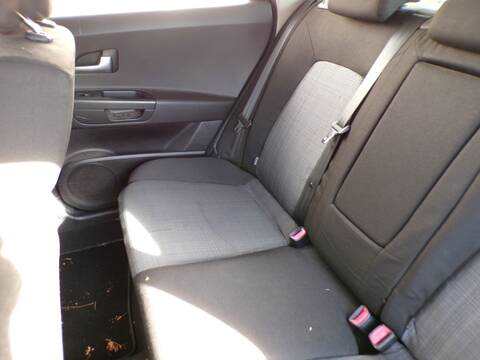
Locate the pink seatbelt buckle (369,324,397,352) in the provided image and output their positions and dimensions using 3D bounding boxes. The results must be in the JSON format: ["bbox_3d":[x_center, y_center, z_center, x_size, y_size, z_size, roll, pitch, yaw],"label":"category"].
[{"bbox_3d":[0.314,0.349,0.729,0.044,0.055,0.030,-38,39,0],"label":"pink seatbelt buckle"}]

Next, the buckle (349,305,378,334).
[{"bbox_3d":[0.290,0.327,0.777,0.042,0.055,0.030,-47,41,1],"label":"buckle"}]

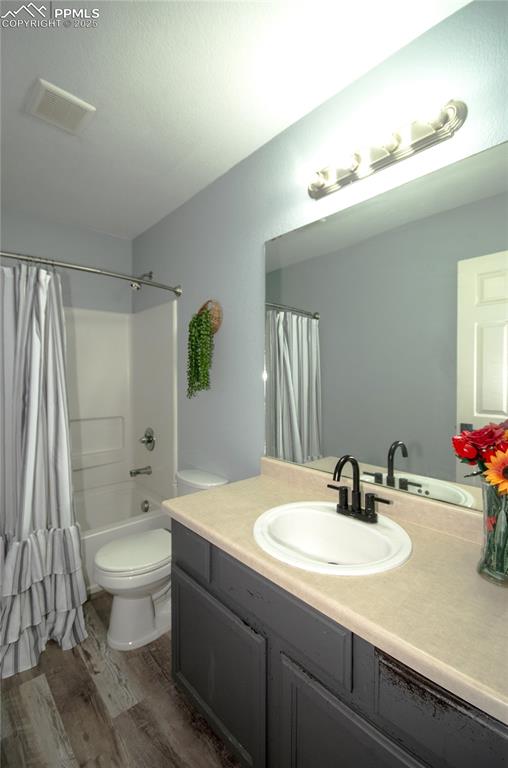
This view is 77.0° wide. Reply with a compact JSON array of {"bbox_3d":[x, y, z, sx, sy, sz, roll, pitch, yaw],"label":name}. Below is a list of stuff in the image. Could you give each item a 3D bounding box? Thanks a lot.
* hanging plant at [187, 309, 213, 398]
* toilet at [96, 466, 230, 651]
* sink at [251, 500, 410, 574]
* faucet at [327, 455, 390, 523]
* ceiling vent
[{"bbox_3d":[-0.324,-0.184,1.924,0.130,0.530,0.170,-1,2,-44],"label":"hanging plant"},{"bbox_3d":[-0.506,0.917,1.732,0.680,0.700,0.440,-1,2,-44],"label":"toilet"},{"bbox_3d":[0.239,0.564,1.040,0.450,0.170,0.495,-1,2,-44],"label":"sink"},{"bbox_3d":[0.330,0.365,1.121,0.200,0.228,0.250,-1,2,-44],"label":"faucet"},{"bbox_3d":[-0.832,-1.201,1.392,0.210,0.030,0.220,-1,2,-44],"label":"ceiling vent"}]

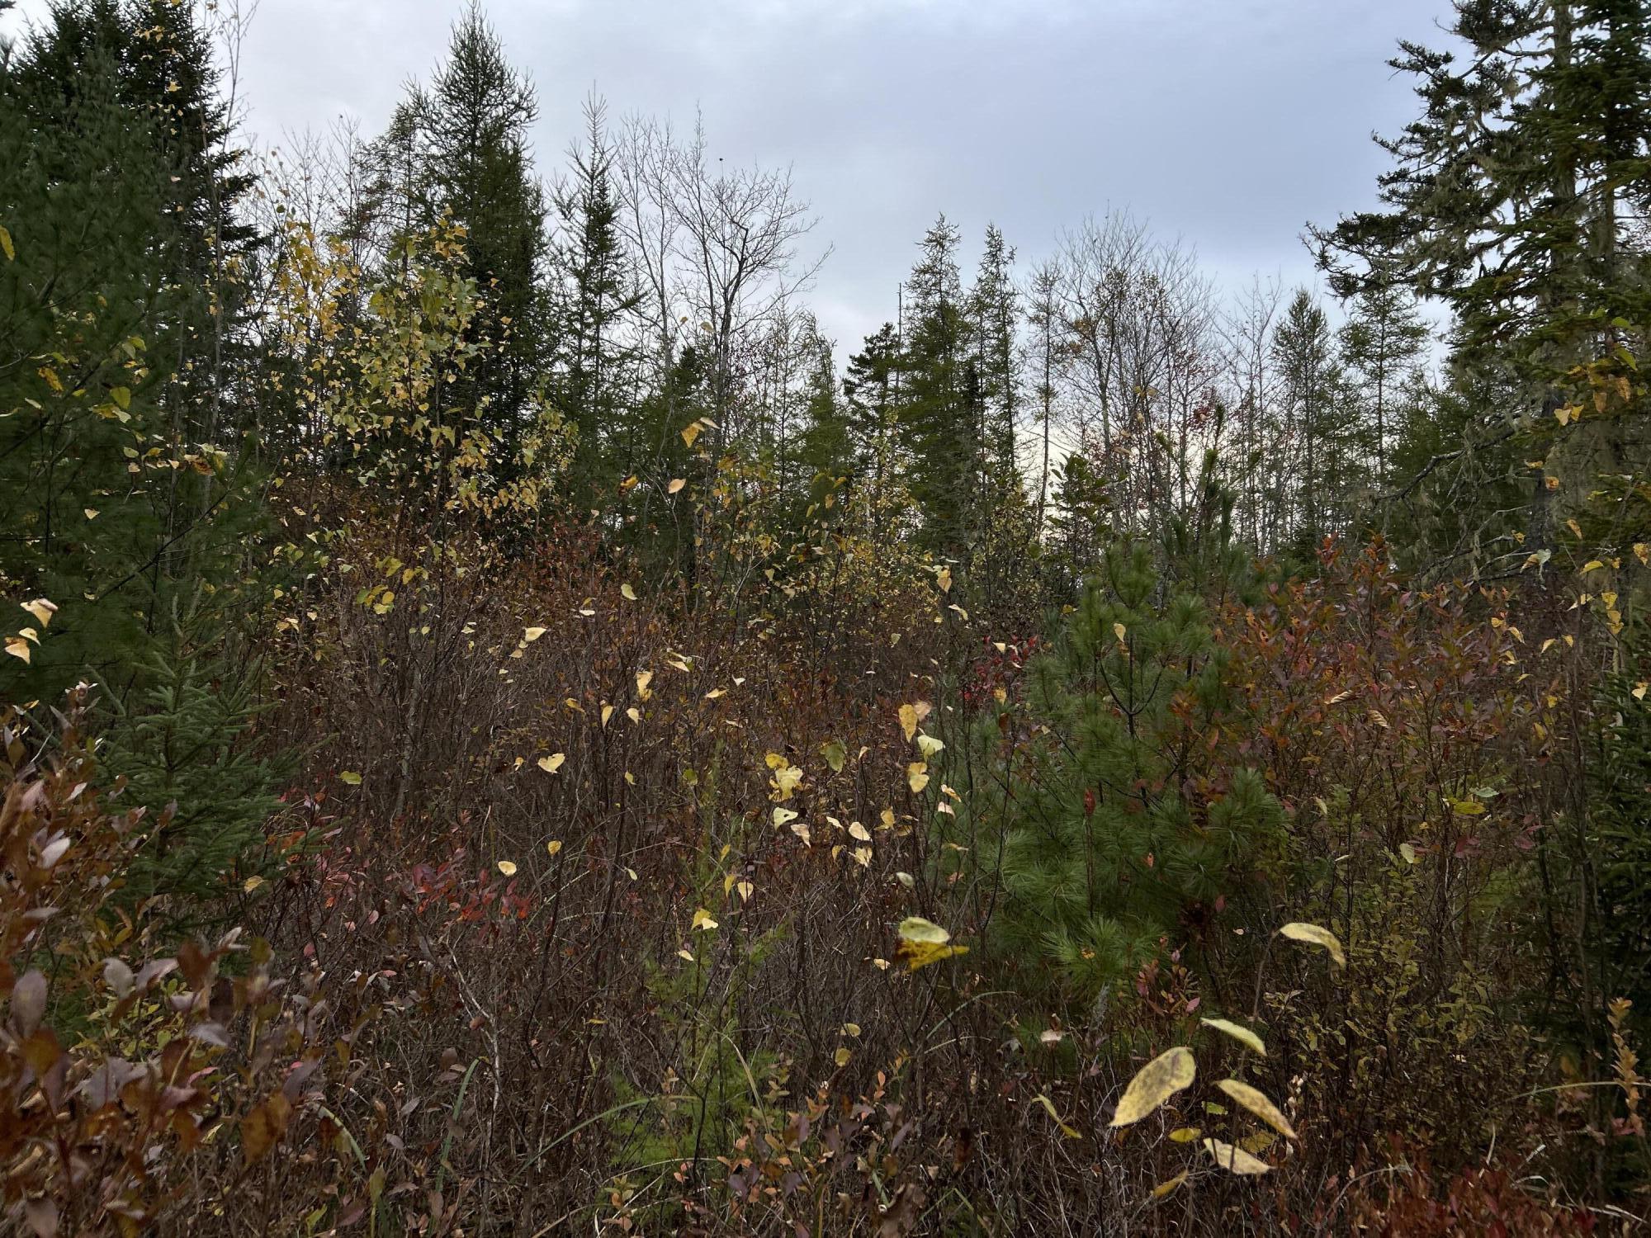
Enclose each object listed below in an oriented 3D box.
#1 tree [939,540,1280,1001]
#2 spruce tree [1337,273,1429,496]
[{"bbox_3d":[0.780,0.525,3.400,0.950,1.480,0.950,0,0,0],"label":"tree"},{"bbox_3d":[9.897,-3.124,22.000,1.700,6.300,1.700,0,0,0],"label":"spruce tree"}]

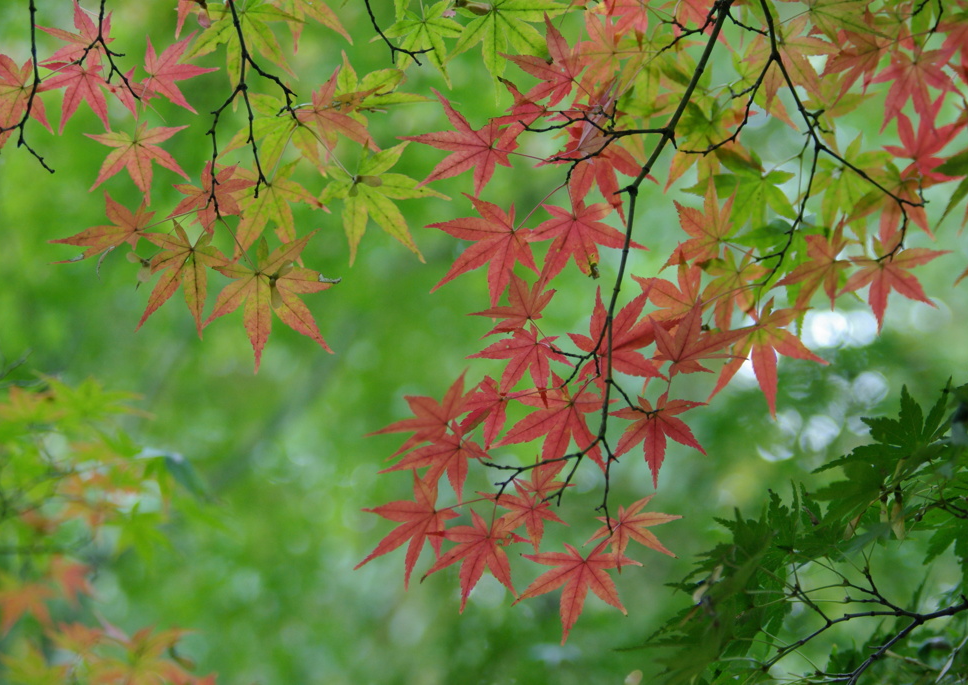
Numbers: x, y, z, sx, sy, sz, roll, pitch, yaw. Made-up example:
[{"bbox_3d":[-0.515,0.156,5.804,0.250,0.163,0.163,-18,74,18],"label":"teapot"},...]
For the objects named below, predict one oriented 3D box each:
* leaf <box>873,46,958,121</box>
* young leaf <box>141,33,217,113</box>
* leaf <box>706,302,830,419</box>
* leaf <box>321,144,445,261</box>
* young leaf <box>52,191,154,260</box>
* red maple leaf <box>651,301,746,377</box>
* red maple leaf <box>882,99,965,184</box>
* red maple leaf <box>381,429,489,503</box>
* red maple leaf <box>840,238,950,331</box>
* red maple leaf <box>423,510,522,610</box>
[{"bbox_3d":[0.259,-0.152,1.280,0.054,0.054,0.020,0,0,0],"label":"leaf"},{"bbox_3d":[-0.172,-0.152,1.200,0.042,0.045,0.018,0,0,-20],"label":"young leaf"},{"bbox_3d":[0.152,0.009,1.140,0.064,0.060,0.018,0,5,0],"label":"leaf"},{"bbox_3d":[-0.056,-0.078,1.200,0.075,0.071,0.025,0,-5,0],"label":"leaf"},{"bbox_3d":[-0.207,-0.064,1.160,0.057,0.038,0.018,0,25,0],"label":"young leaf"},{"bbox_3d":[0.119,-0.003,1.180,0.056,0.041,0.030,0,25,0],"label":"red maple leaf"},{"bbox_3d":[0.266,-0.123,1.290,0.052,0.053,0.022,0,10,0],"label":"red maple leaf"},{"bbox_3d":[-0.027,0.066,1.150,0.058,0.039,0.018,0,20,0],"label":"red maple leaf"},{"bbox_3d":[0.239,-0.033,1.240,0.067,0.055,0.023,0,-10,0],"label":"red maple leaf"},{"bbox_3d":[-0.006,0.117,1.150,0.054,0.053,0.018,0,10,0],"label":"red maple leaf"}]

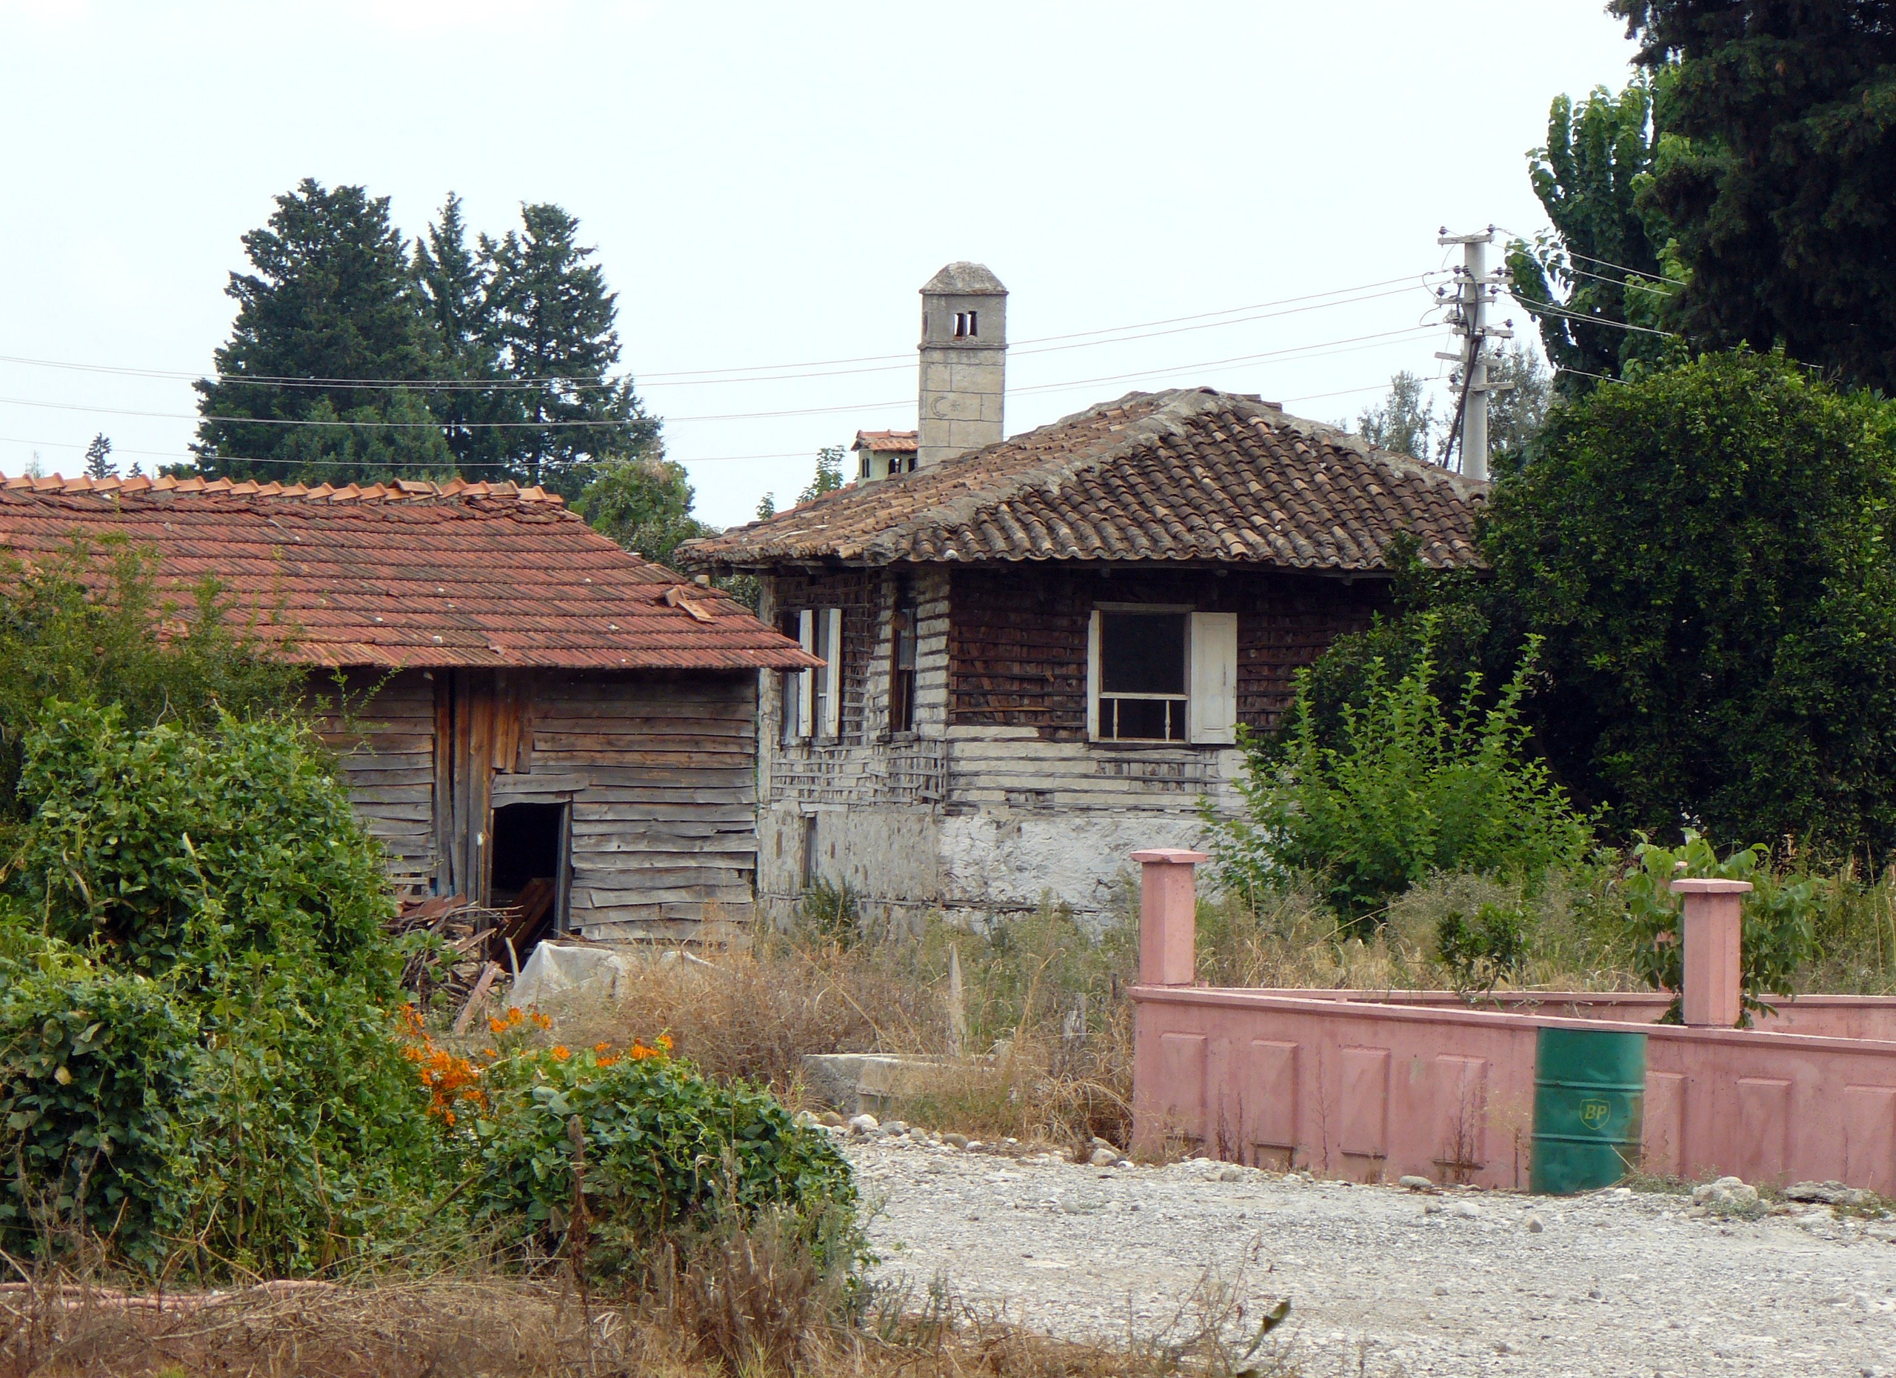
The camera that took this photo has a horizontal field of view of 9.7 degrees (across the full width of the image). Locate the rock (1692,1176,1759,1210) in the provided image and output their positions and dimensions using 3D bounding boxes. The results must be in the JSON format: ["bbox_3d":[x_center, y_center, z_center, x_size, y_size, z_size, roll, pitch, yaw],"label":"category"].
[{"bbox_3d":[4.071,2.637,58.800,0.350,0.185,0.280,1,0,0],"label":"rock"}]

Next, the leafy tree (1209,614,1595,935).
[{"bbox_3d":[3.638,0.866,91.002,3.100,2.850,2.900,1,0,0],"label":"leafy tree"}]

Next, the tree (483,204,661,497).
[{"bbox_3d":[-6.800,-3.192,200.007,3.200,10.900,3.200,1,0,0],"label":"tree"}]

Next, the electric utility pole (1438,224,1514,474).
[{"bbox_3d":[5.838,-1.320,126.005,0.880,7.750,0.650,1,0,-6],"label":"electric utility pole"}]

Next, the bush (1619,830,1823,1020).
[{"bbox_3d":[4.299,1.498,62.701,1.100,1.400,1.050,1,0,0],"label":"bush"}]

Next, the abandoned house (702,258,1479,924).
[{"bbox_3d":[2.317,-0.891,110.978,7.990,6.580,10.200,1,0,-12],"label":"abandoned house"}]

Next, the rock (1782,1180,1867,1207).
[{"bbox_3d":[4.571,2.631,58.500,0.440,0.160,0.290,1,0,0],"label":"rock"}]

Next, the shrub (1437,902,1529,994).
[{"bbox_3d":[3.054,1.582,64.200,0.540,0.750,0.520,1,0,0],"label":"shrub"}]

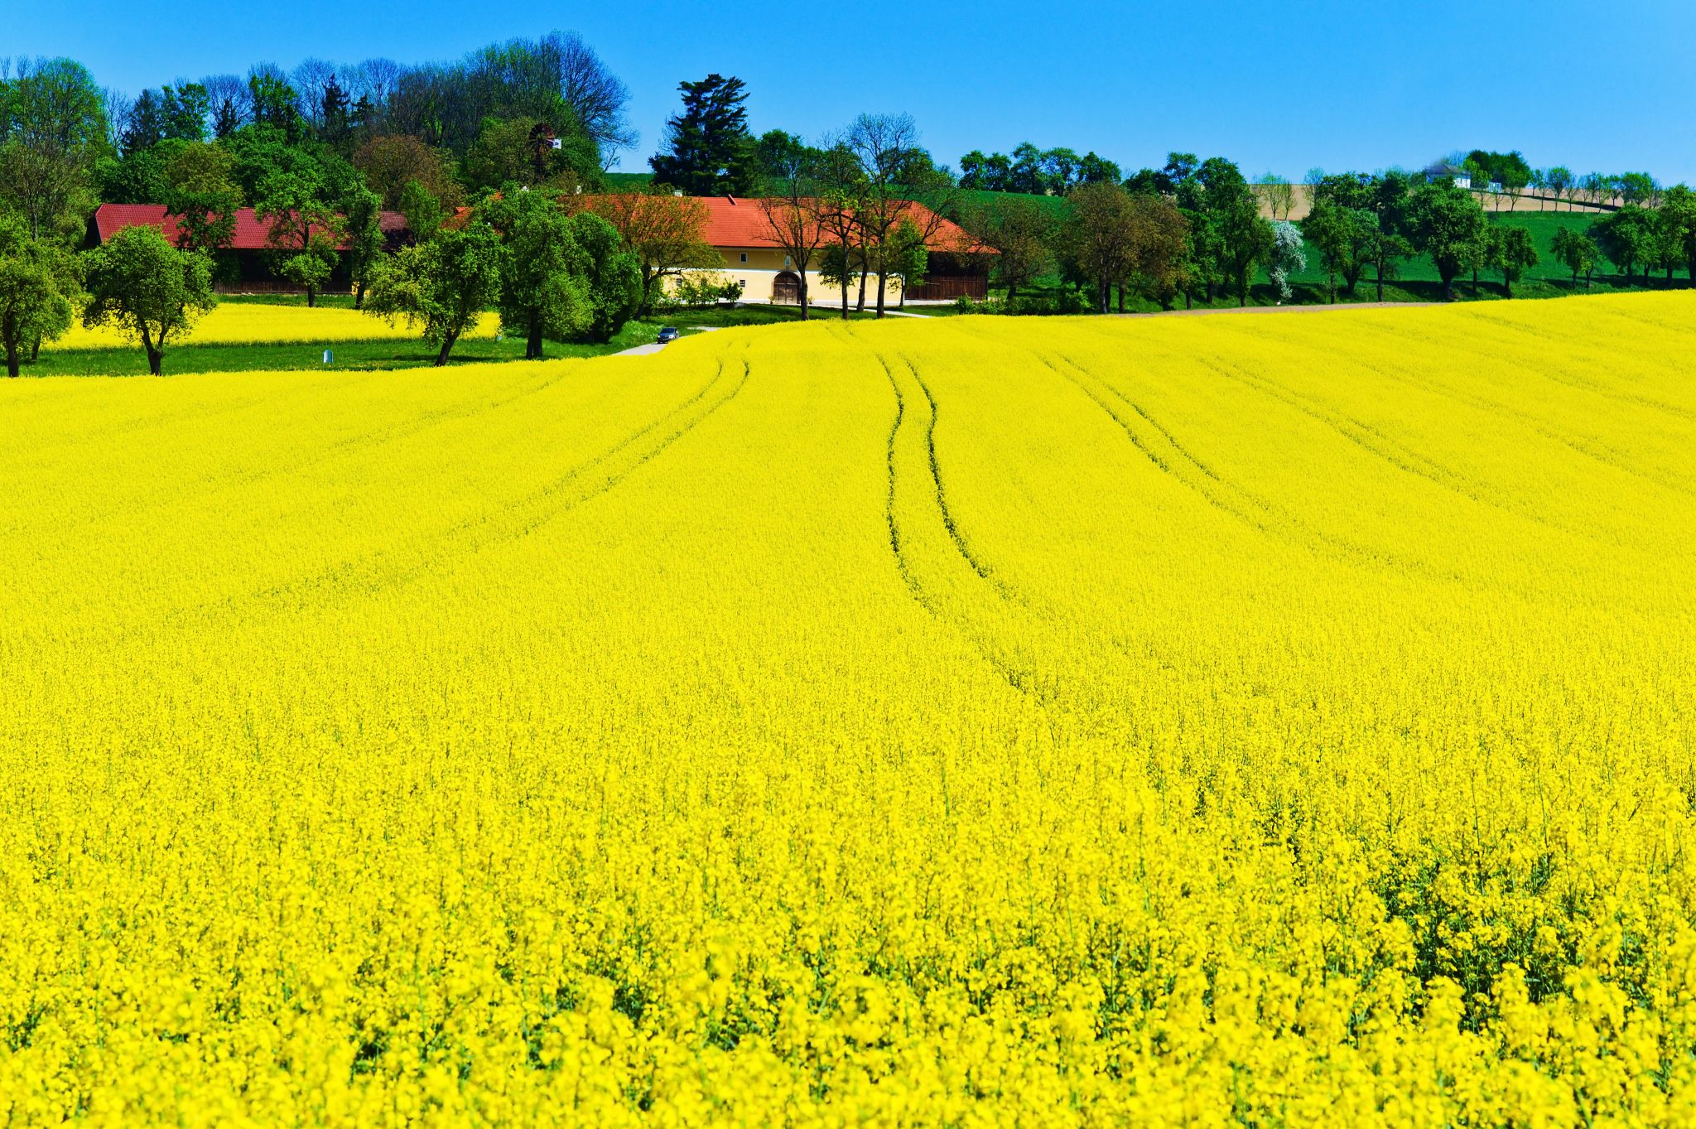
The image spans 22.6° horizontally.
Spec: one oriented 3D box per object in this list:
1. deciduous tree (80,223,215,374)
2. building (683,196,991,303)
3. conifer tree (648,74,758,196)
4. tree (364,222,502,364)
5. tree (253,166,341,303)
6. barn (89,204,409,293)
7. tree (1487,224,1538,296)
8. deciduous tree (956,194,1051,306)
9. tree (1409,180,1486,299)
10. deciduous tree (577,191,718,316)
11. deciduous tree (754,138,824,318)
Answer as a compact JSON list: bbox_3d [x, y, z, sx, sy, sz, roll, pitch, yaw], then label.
[{"bbox_3d":[-54.200,-20.450,328.000,10.150,11.110,10.150,0,1,-9],"label":"deciduous tree"},{"bbox_3d":[-2.210,-34.300,472.000,35.300,11.700,13.000,0,1,-15],"label":"building"},{"bbox_3d":[-17.390,-46.200,508.000,12.770,23.870,12.770,0,1,-2],"label":"conifer tree"},{"bbox_3d":[-33.820,-21.950,345.000,10.960,11.040,10.960,0,1,-6],"label":"tree"},{"bbox_3d":[-58.210,-34.500,448.000,9.050,14.050,9.050,0,1,-7],"label":"tree"},{"bbox_3d":[-69.360,-36.000,490.000,35.260,10.000,12.000,0,1,-17],"label":"barn"},{"bbox_3d":[67.900,-31.040,433.000,5.010,7.000,5.010,0,1,9],"label":"tree"},{"bbox_3d":[16.720,-33.710,455.000,10.070,11.340,10.070,0,1,2],"label":"deciduous tree"},{"bbox_3d":[61.550,-33.320,435.000,7.670,11.730,7.670,0,1,8],"label":"tree"},{"bbox_3d":[-20.130,-31.050,425.000,13.810,11.610,13.810,0,1,-3],"label":"deciduous tree"},{"bbox_3d":[-5.680,-32.320,408.000,6.520,17.010,6.520,0,1,-1],"label":"deciduous tree"}]

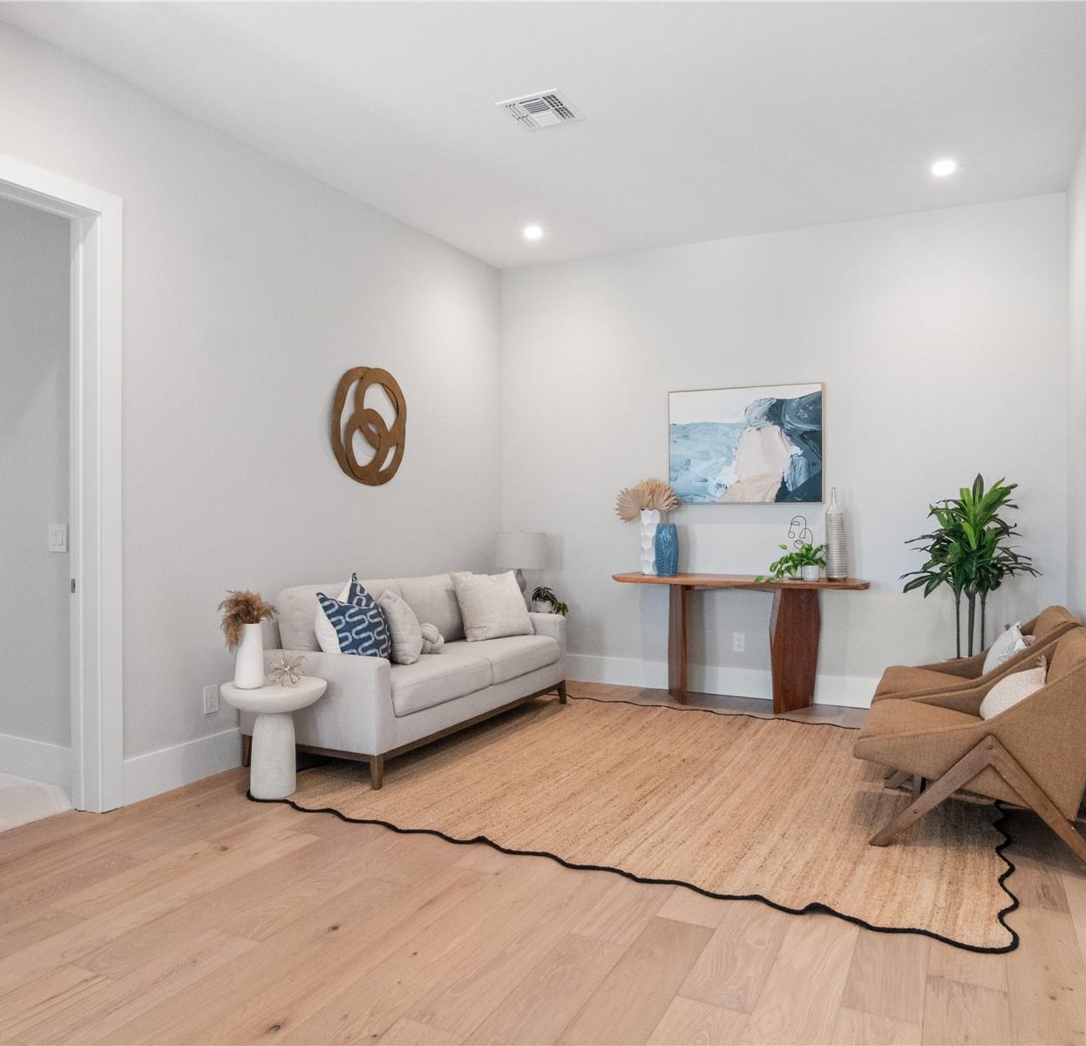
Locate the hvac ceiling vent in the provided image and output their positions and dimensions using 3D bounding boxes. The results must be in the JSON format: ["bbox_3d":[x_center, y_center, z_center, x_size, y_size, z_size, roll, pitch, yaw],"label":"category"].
[{"bbox_3d":[-0.005,-1.857,3.639,0.292,0.025,0.292,1,1,26],"label":"hvac ceiling vent"}]

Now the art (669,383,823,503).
[{"bbox_3d":[1.336,-0.516,5.375,1.022,0.770,0.040,1,1,25],"label":"art"}]

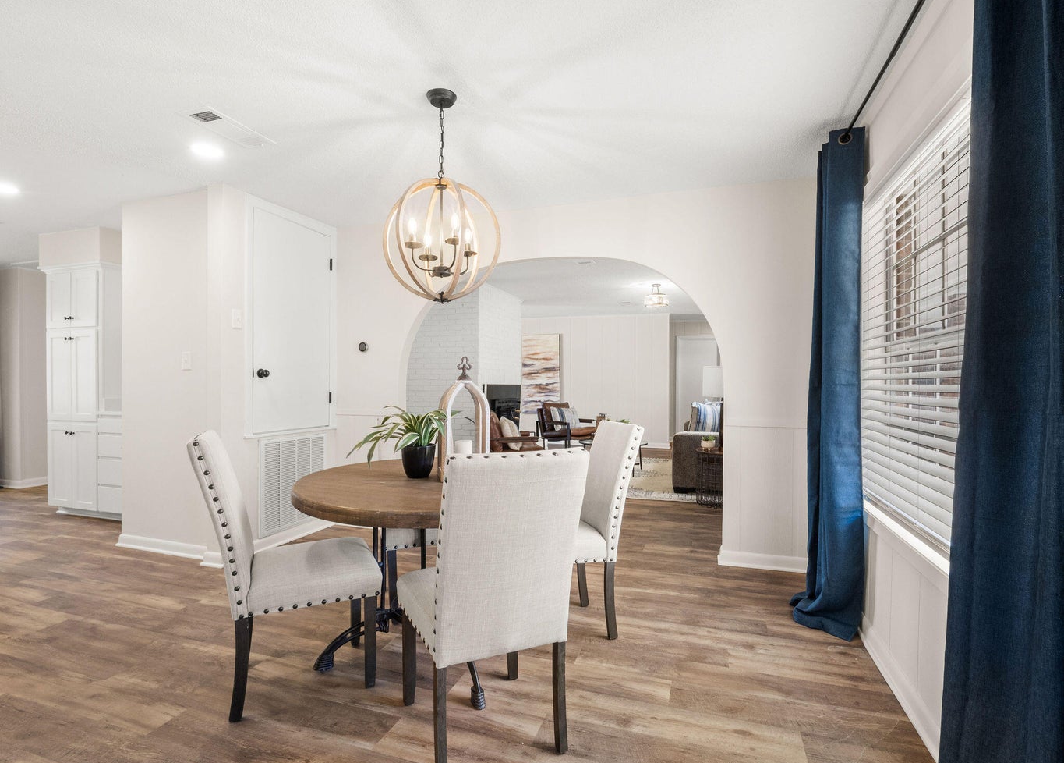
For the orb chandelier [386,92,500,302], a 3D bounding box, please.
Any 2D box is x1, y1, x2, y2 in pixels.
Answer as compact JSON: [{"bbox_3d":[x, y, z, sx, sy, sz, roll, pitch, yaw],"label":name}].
[{"bbox_3d":[-0.399,-0.804,2.163,0.505,0.924,0.505,0,0,0],"label":"orb chandelier"}]

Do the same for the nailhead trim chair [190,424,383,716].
[{"bbox_3d":[-0.968,0.680,1.962,0.631,0.993,0.450,0,0,-26],"label":"nailhead trim chair"}]

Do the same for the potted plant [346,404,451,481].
[{"bbox_3d":[-0.560,0.260,2.171,0.450,0.318,0.410,0,0,19],"label":"potted plant"}]

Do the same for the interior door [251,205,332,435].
[{"bbox_3d":[-1.787,-0.412,3.711,0.045,1.550,0.730,0,0,19],"label":"interior door"}]

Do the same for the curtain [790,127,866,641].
[{"bbox_3d":[1.423,0.003,2.404,0.275,2.330,0.374,0,0,19],"label":"curtain"}]

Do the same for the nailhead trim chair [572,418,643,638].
[{"bbox_3d":[0.167,0.678,2.380,0.631,0.993,0.450,0,0,-12],"label":"nailhead trim chair"}]

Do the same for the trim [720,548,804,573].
[{"bbox_3d":[1.477,1.126,3.070,0.584,0.094,0.028,0,0,19],"label":"trim"}]

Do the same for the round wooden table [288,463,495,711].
[{"bbox_3d":[-0.417,0.798,2.170,1.173,0.756,1.173,0,0,0],"label":"round wooden table"}]

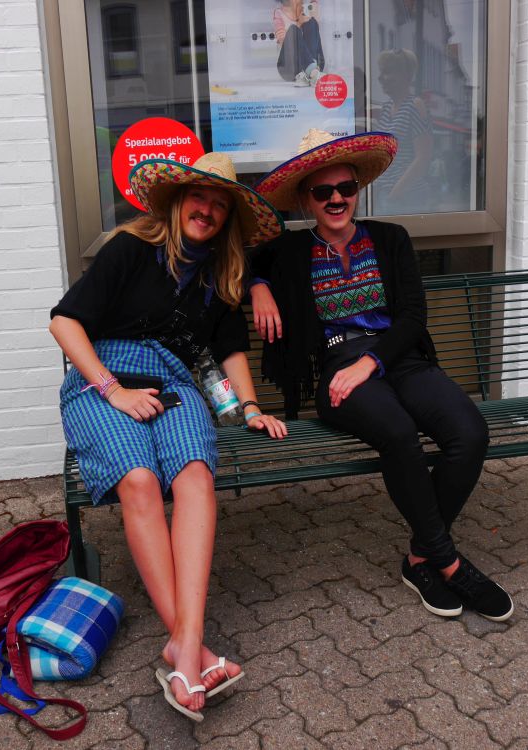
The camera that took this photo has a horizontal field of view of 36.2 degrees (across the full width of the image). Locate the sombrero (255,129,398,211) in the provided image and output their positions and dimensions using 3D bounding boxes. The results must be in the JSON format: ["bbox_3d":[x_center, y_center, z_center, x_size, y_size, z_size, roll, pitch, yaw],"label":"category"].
[{"bbox_3d":[0.178,-0.650,2.462,0.460,0.150,0.460,-16,-9,2],"label":"sombrero"}]

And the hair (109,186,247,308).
[{"bbox_3d":[-0.228,-0.362,2.180,0.370,0.370,0.260,-2,13,3],"label":"hair"}]

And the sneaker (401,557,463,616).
[{"bbox_3d":[0.485,0.579,2.318,0.100,0.105,0.272,-6,13,-16],"label":"sneaker"}]

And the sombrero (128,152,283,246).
[{"bbox_3d":[-0.142,-0.502,2.203,0.450,0.155,0.460,19,-14,2],"label":"sombrero"}]

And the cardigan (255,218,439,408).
[{"bbox_3d":[0.241,-0.184,2.420,0.540,0.560,0.380,-3,13,-2],"label":"cardigan"}]

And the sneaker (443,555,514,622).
[{"bbox_3d":[0.602,0.580,2.287,0.100,0.105,0.275,-6,13,-17],"label":"sneaker"}]

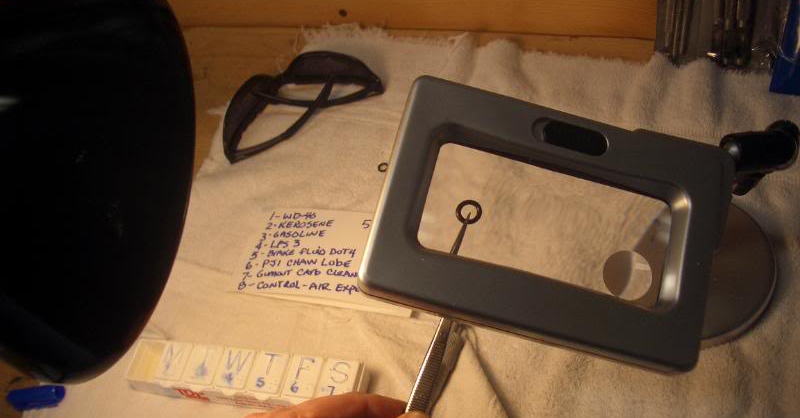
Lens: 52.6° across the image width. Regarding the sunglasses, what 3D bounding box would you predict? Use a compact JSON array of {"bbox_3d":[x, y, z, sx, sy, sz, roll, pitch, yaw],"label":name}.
[{"bbox_3d":[-0.088,-0.092,0.659,0.140,0.037,0.061,-26,49,-12],"label":"sunglasses"}]

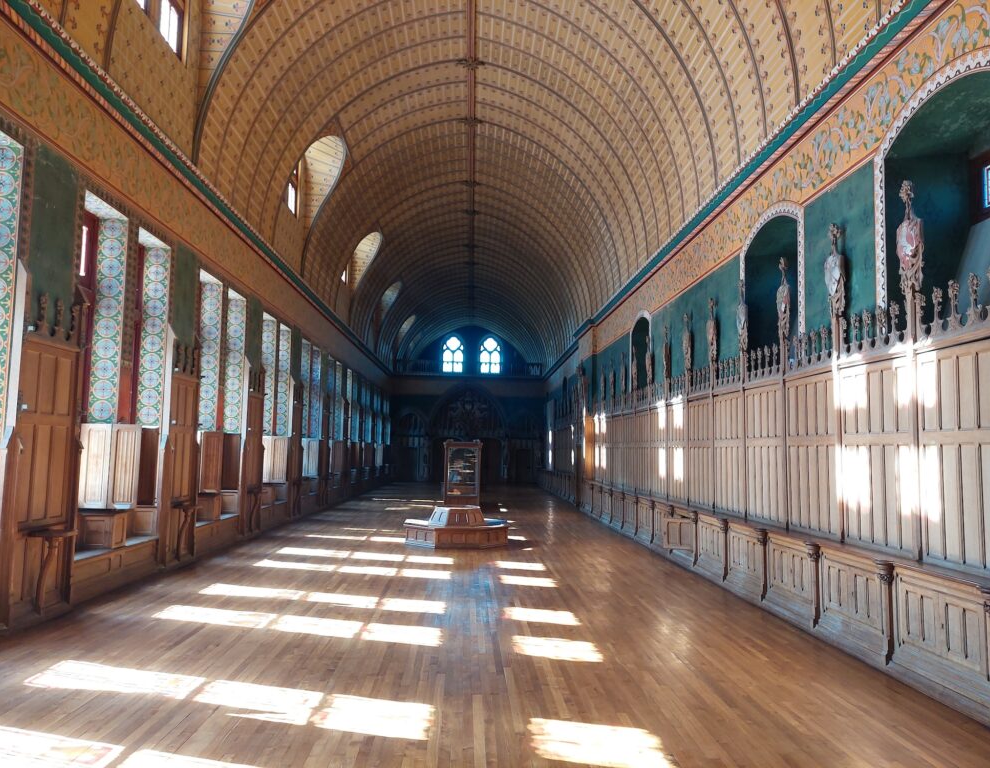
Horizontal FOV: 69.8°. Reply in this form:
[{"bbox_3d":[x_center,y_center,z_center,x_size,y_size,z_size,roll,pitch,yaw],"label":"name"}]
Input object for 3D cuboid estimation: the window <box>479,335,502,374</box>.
[{"bbox_3d":[-0.329,-2.076,51.655,1.652,2.749,0.300,1,-5,-2],"label":"window"}]

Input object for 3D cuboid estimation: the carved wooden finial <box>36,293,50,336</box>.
[{"bbox_3d":[-5.227,-0.805,8.229,0.130,0.530,0.200,1,-5,-2],"label":"carved wooden finial"}]

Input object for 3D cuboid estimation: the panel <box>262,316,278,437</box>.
[{"bbox_3d":[-5.652,-0.157,17.580,0.384,2.851,0.070,1,-5,-2],"label":"panel"}]

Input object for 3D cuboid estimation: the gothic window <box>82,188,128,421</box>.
[{"bbox_3d":[-5.476,-0.956,9.515,0.458,2.995,1.154,1,-5,-2],"label":"gothic window"}]

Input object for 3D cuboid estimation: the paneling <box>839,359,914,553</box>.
[{"bbox_3d":[4.088,0.723,7.553,0.100,2.034,1.283,1,-5,-2],"label":"paneling"}]

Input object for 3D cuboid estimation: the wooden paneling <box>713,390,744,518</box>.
[{"bbox_3d":[3.909,1.143,11.745,0.100,1.985,1.284,1,-5,-2],"label":"wooden paneling"}]

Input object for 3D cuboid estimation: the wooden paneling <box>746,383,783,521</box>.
[{"bbox_3d":[4.086,1.050,10.733,0.090,2.122,1.446,1,-5,-2],"label":"wooden paneling"}]

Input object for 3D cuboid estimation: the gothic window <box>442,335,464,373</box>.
[{"bbox_3d":[-2.769,-1.943,46.610,1.446,2.475,0.250,1,-5,-2],"label":"gothic window"}]

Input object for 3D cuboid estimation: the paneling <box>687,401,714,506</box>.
[{"bbox_3d":[3.851,1.248,13.125,0.100,1.950,1.311,1,-5,-2],"label":"paneling"}]

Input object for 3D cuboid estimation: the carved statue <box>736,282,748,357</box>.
[{"bbox_3d":[3.873,-1.044,11.090,0.120,1.185,0.280,1,-5,-2],"label":"carved statue"}]

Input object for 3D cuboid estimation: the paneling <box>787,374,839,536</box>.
[{"bbox_3d":[4.140,0.906,9.295,0.090,2.101,1.342,1,-5,-2],"label":"paneling"}]

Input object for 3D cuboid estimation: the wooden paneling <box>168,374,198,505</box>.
[{"bbox_3d":[-5.309,0.952,12.026,0.100,2.081,1.078,1,-5,-2],"label":"wooden paneling"}]

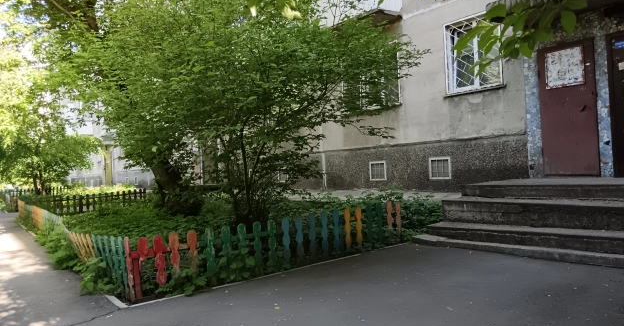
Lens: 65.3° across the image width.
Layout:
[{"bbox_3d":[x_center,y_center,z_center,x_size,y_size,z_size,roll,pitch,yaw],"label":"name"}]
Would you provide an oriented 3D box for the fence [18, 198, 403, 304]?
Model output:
[{"bbox_3d":[-2.934,0.881,8.292,3.368,0.470,9.770,-2,-1,-38],"label":"fence"}]

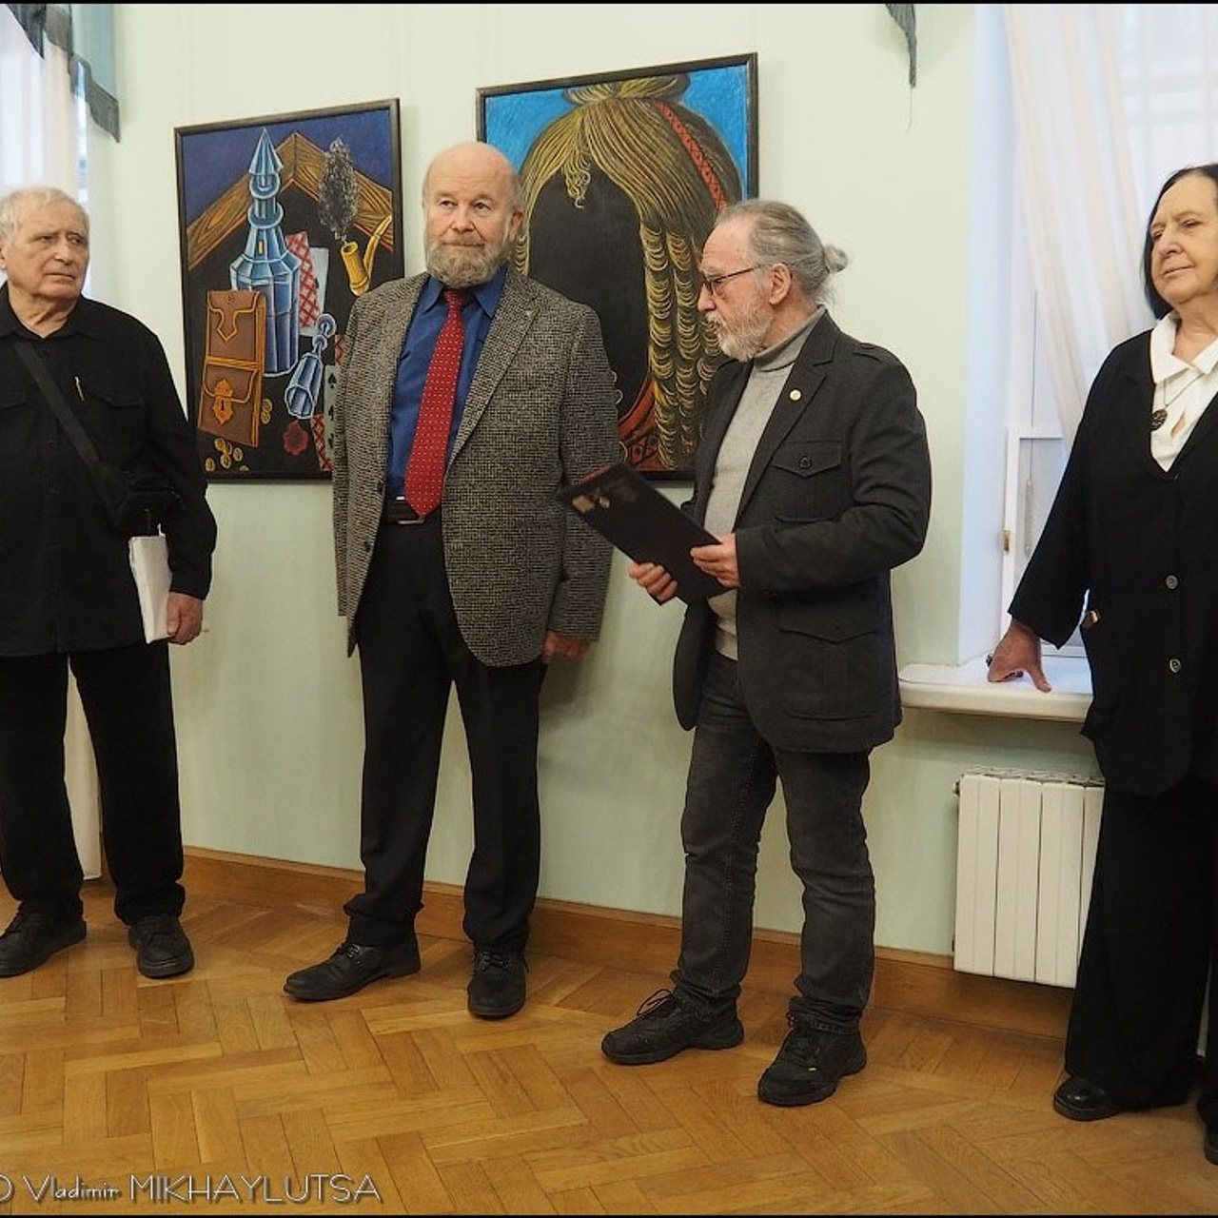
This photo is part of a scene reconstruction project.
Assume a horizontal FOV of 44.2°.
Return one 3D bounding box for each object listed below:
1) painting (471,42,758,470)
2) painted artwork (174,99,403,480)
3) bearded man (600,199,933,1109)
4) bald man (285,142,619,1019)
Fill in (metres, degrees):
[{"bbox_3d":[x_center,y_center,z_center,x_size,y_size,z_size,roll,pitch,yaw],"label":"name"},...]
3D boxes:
[{"bbox_3d":[0.018,-0.728,3.323,0.678,0.886,0.040,3,8,26],"label":"painting"},{"bbox_3d":[-0.776,-0.758,3.714,0.678,0.886,0.040,3,8,26],"label":"painted artwork"},{"bbox_3d":[0.309,0.068,2.841,0.460,1.620,0.540,-3,6,-40],"label":"bearded man"},{"bbox_3d":[-0.325,-0.067,3.275,0.620,1.810,0.390,2,5,22],"label":"bald man"}]

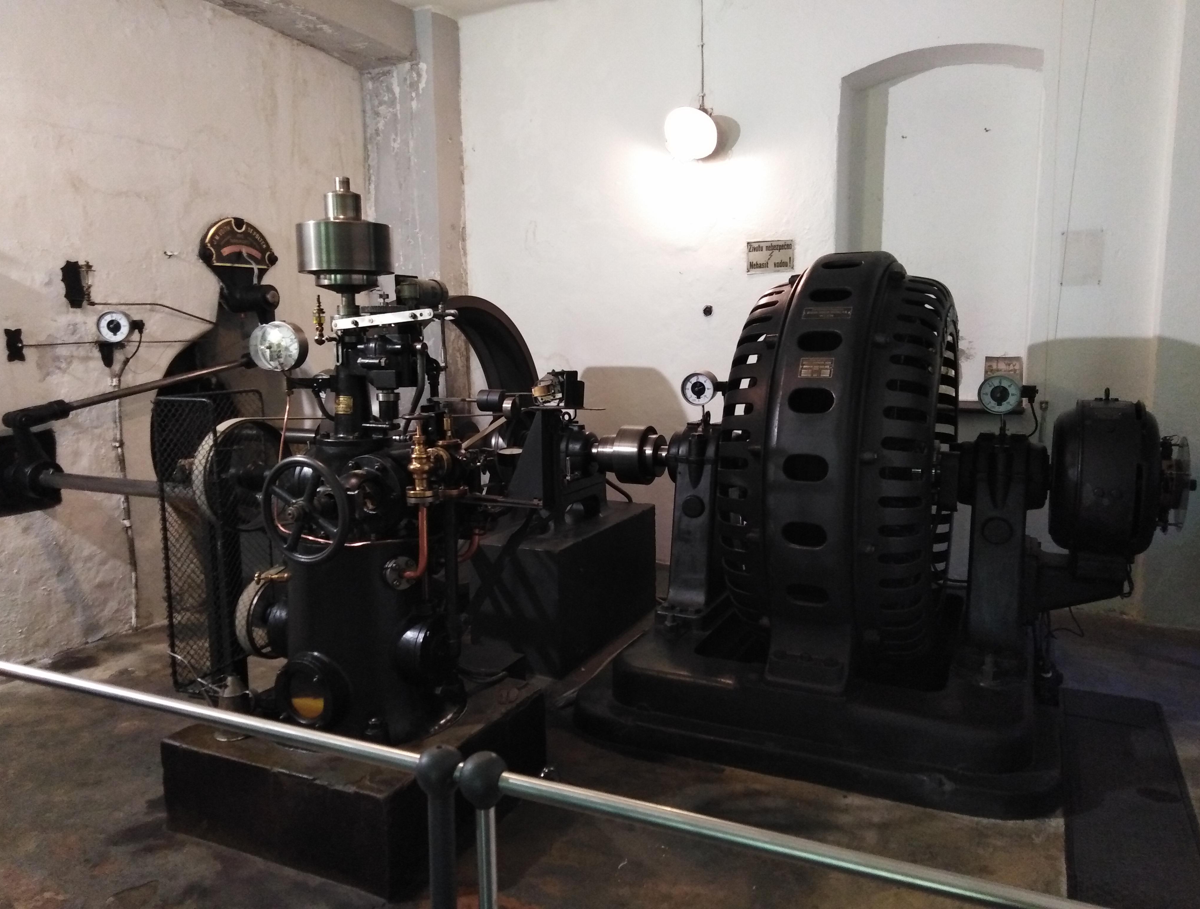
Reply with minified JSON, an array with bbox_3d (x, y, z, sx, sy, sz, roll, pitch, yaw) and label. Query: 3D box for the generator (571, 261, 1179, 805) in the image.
[{"bbox_3d":[1.231,0.096,3.895,2.232,1.904,1.936,3,9,26],"label":"generator"}]

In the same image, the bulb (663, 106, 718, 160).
[{"bbox_3d":[0.546,-1.932,5.472,0.280,0.290,0.250,3,9,26],"label":"bulb"}]

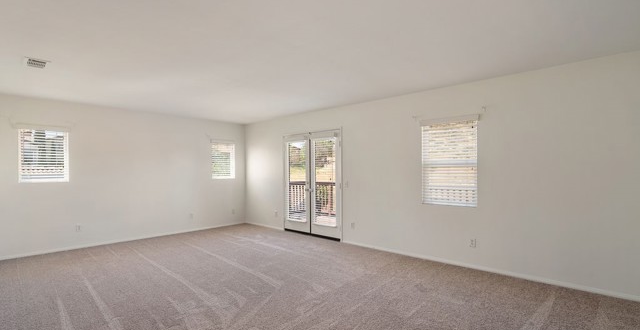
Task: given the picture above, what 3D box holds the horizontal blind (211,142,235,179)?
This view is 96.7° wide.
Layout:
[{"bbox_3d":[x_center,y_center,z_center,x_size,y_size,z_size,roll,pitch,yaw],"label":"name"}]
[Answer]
[{"bbox_3d":[-2.267,-0.115,6.699,0.100,0.890,0.614,-1,-2,43],"label":"horizontal blind"}]

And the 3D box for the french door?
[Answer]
[{"bbox_3d":[-0.175,0.385,5.645,1.514,2.040,0.120,-1,-2,41],"label":"french door"}]

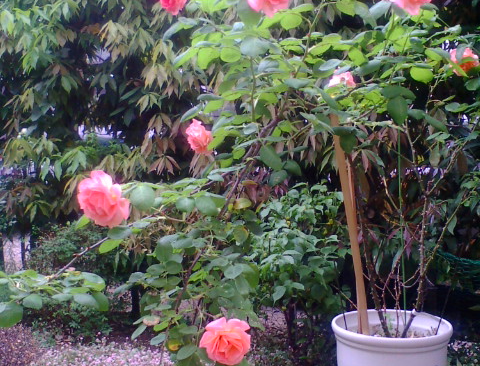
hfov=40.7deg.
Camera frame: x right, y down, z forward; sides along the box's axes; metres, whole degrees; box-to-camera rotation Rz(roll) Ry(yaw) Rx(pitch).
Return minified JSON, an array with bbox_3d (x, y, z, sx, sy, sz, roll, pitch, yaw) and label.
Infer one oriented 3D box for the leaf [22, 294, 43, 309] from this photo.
[{"bbox_3d":[-0.481,0.275,1.500,0.046,0.037,0.028,0,2,0],"label":"leaf"}]

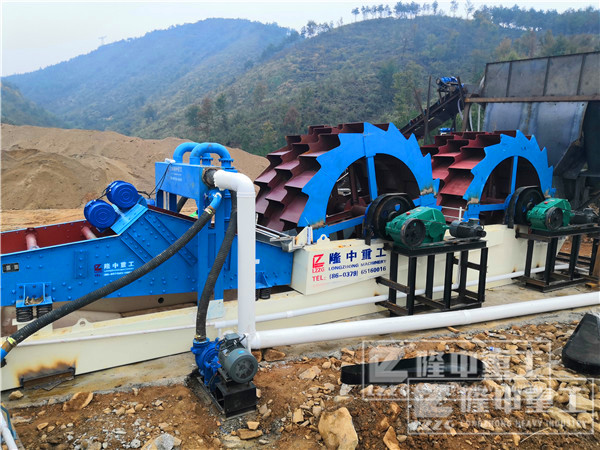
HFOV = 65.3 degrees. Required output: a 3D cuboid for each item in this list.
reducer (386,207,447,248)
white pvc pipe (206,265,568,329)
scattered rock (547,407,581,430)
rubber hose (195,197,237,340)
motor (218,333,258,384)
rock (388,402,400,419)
[{"bbox_3d":[1.801,0.049,7.016,0.840,0.540,0.450,-4,10,-31],"label":"reducer"},{"bbox_3d":[2.138,0.967,7.260,7.322,0.075,0.075,-4,9,-31],"label":"white pvc pipe"},{"bbox_3d":[2.297,1.677,4.057,0.300,0.110,0.140,9,11,42],"label":"scattered rock"},{"bbox_3d":[-0.912,0.382,5.135,0.170,1.500,0.800,4,9,17],"label":"rubber hose"},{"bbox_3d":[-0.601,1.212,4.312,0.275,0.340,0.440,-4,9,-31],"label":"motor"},{"bbox_3d":[0.849,1.646,4.152,0.100,0.100,0.100,3,9,13],"label":"rock"}]

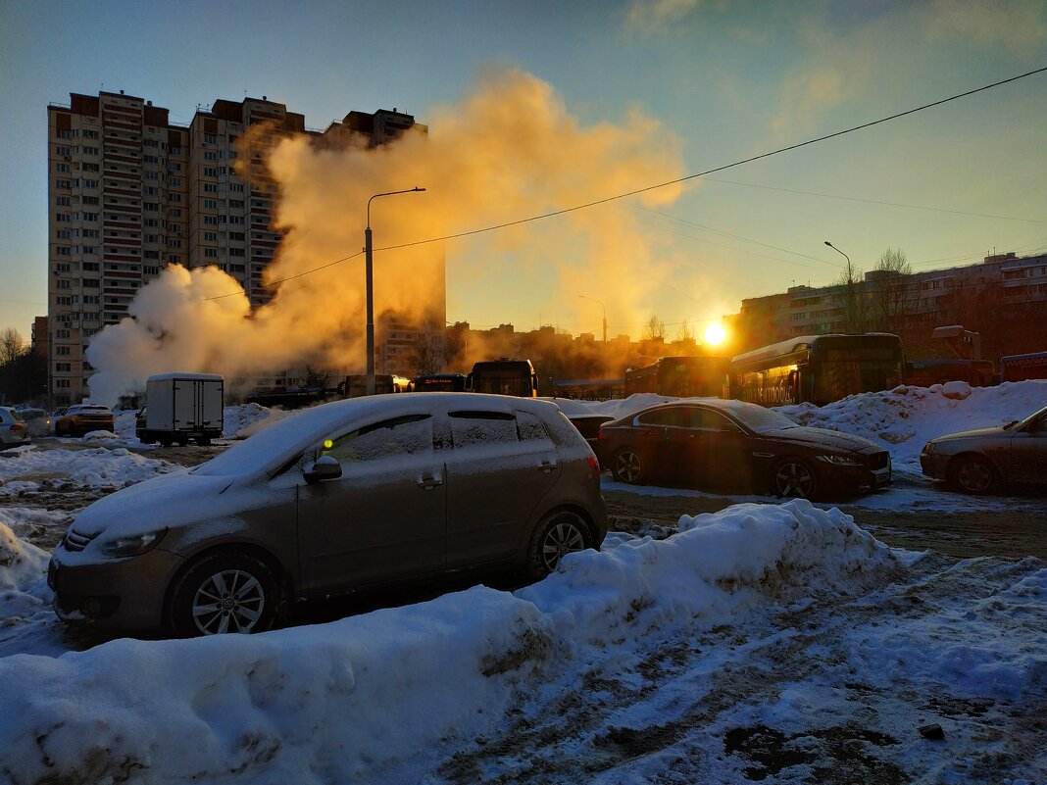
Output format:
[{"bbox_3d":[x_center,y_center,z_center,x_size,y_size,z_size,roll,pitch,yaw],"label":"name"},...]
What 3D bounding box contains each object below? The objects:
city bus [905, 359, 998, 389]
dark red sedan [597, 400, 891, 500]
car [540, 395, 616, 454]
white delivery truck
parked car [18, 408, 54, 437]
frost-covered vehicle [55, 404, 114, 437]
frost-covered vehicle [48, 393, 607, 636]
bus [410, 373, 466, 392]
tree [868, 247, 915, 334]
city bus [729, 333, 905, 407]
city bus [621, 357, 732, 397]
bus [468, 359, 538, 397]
[{"bbox_3d":[13.700,0.472,28.000,2.530,2.900,12.000,0,0,7],"label":"city bus"},{"bbox_3d":[3.336,0.833,11.612,1.870,1.420,4.680,0,0,-44],"label":"dark red sedan"},{"bbox_3d":[-0.370,0.841,15.500,1.780,1.500,4.500,0,0,-44],"label":"car"},{"bbox_3d":[-15.300,0.813,32.100,1.980,2.830,5.400,0,0,-44],"label":"white delivery truck"},{"bbox_3d":[-28.200,1.615,42.000,1.760,1.500,4.300,0,0,-36],"label":"parked car"},{"bbox_3d":[-22.800,1.362,37.600,1.820,1.600,4.400,0,0,-41],"label":"frost-covered vehicle"},{"bbox_3d":[-1.277,0.804,5.787,4.210,1.580,1.780,0,0,-35],"label":"frost-covered vehicle"},{"bbox_3d":[-4.200,0.441,44.500,2.530,2.950,12.000,0,0,2],"label":"bus"},{"bbox_3d":[31.400,-5.413,62.000,4.600,14.200,4.600,0,0,0],"label":"tree"},{"bbox_3d":[10.280,0.024,27.000,2.550,3.380,12.300,0,0,7],"label":"city bus"},{"bbox_3d":[6.440,0.257,32.300,2.540,3.080,12.200,0,0,3],"label":"city bus"},{"bbox_3d":[-0.640,0.102,38.500,2.540,3.150,12.100,0,0,3],"label":"bus"}]

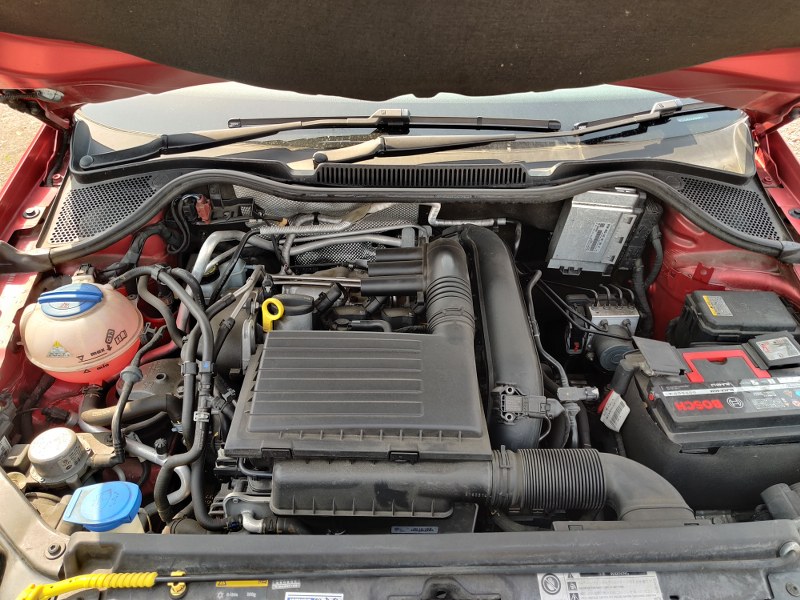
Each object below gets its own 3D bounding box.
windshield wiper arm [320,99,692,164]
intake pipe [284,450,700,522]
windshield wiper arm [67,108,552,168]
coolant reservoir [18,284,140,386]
[{"bbox_3d":[0.200,-0.323,1.203,0.740,0.065,0.065,-10,43,-5],"label":"windshield wiper arm"},{"bbox_3d":[0.097,0.252,0.799,0.520,0.115,0.135,0,42,0],"label":"intake pipe"},{"bbox_3d":[-0.147,-0.313,1.192,0.930,0.075,0.100,-1,42,1],"label":"windshield wiper arm"},{"bbox_3d":[-0.442,0.056,0.857,0.154,0.165,0.154,0,42,0],"label":"coolant reservoir"}]

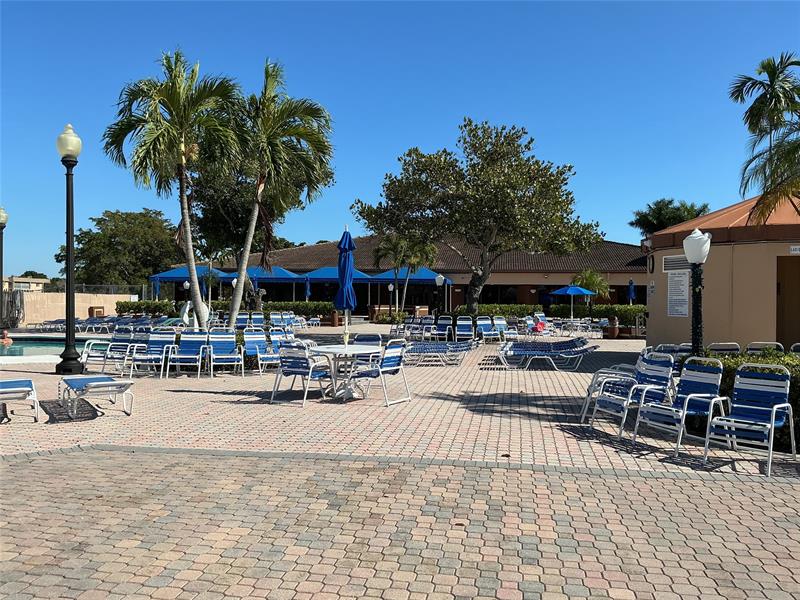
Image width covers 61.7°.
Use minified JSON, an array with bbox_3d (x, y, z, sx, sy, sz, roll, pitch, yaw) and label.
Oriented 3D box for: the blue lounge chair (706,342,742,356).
[{"bbox_3d":[4.430,0.994,8.900,0.580,0.850,0.760,0,0,6],"label":"blue lounge chair"}]

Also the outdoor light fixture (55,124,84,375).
[{"bbox_3d":[-6.495,-1.029,13.184,0.530,4.900,0.530,0,0,0],"label":"outdoor light fixture"}]

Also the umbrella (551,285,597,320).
[{"bbox_3d":[7.880,0.470,30.500,2.130,2.380,2.130,0,0,0],"label":"umbrella"}]

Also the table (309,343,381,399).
[{"bbox_3d":[-0.796,1.089,9.948,1.070,0.730,1.070,0,0,0],"label":"table"}]

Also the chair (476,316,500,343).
[{"bbox_3d":[2.990,1.015,22.700,0.590,0.890,0.780,0,0,-15],"label":"chair"}]

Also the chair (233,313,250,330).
[{"bbox_3d":[-6.569,0.891,27.897,0.590,0.870,0.760,0,0,-1],"label":"chair"}]

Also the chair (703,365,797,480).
[{"bbox_3d":[3.150,1.023,6.000,0.590,0.850,0.780,0,1,45],"label":"chair"}]

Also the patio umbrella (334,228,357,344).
[{"bbox_3d":[-0.790,0.170,9.800,0.360,2.480,0.360,0,0,0],"label":"patio umbrella"}]

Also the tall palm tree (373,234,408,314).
[{"bbox_3d":[-0.580,-1.280,41.000,2.200,5.400,2.200,0,0,0],"label":"tall palm tree"}]

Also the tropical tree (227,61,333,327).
[{"bbox_3d":[-2.660,-1.900,14.800,2.500,6.800,2.500,0,0,0],"label":"tropical tree"}]

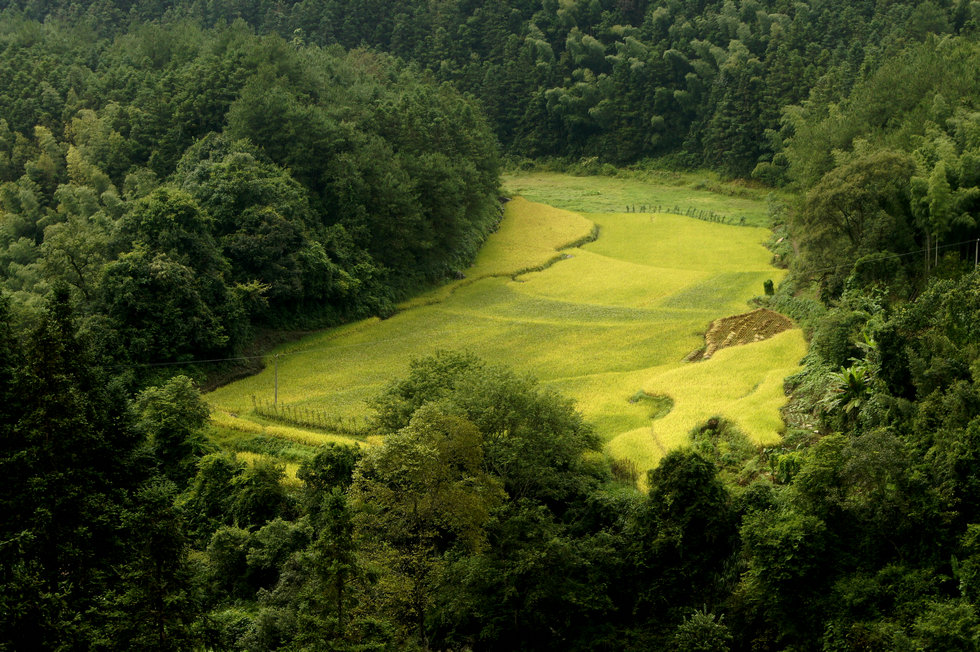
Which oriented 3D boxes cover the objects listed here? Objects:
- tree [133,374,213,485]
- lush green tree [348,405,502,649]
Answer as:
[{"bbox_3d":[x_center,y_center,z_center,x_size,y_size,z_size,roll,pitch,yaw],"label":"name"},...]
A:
[{"bbox_3d":[-32.026,10.440,225.000,8.000,10.700,8.000,0,14,0],"label":"tree"},{"bbox_3d":[-4.987,15.920,178.000,12.000,18.500,11.500,0,14,0],"label":"lush green tree"}]

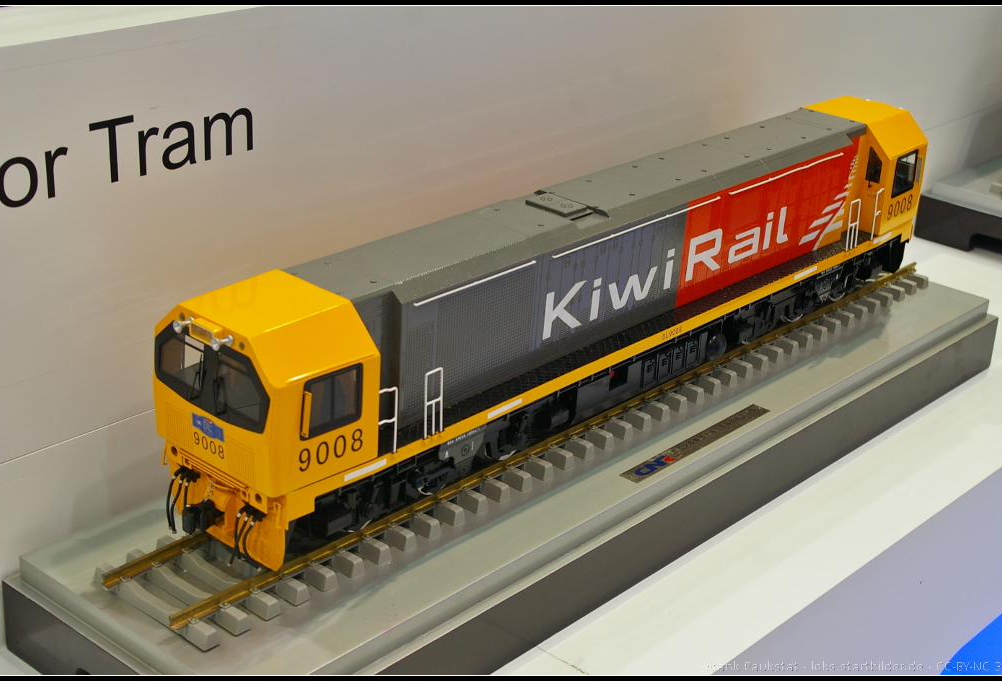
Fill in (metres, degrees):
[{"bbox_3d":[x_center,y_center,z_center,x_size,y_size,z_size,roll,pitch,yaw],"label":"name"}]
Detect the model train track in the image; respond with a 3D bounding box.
[{"bbox_3d":[0.090,0.044,1.312,0.130,0.016,0.966,22,31,39],"label":"model train track"}]

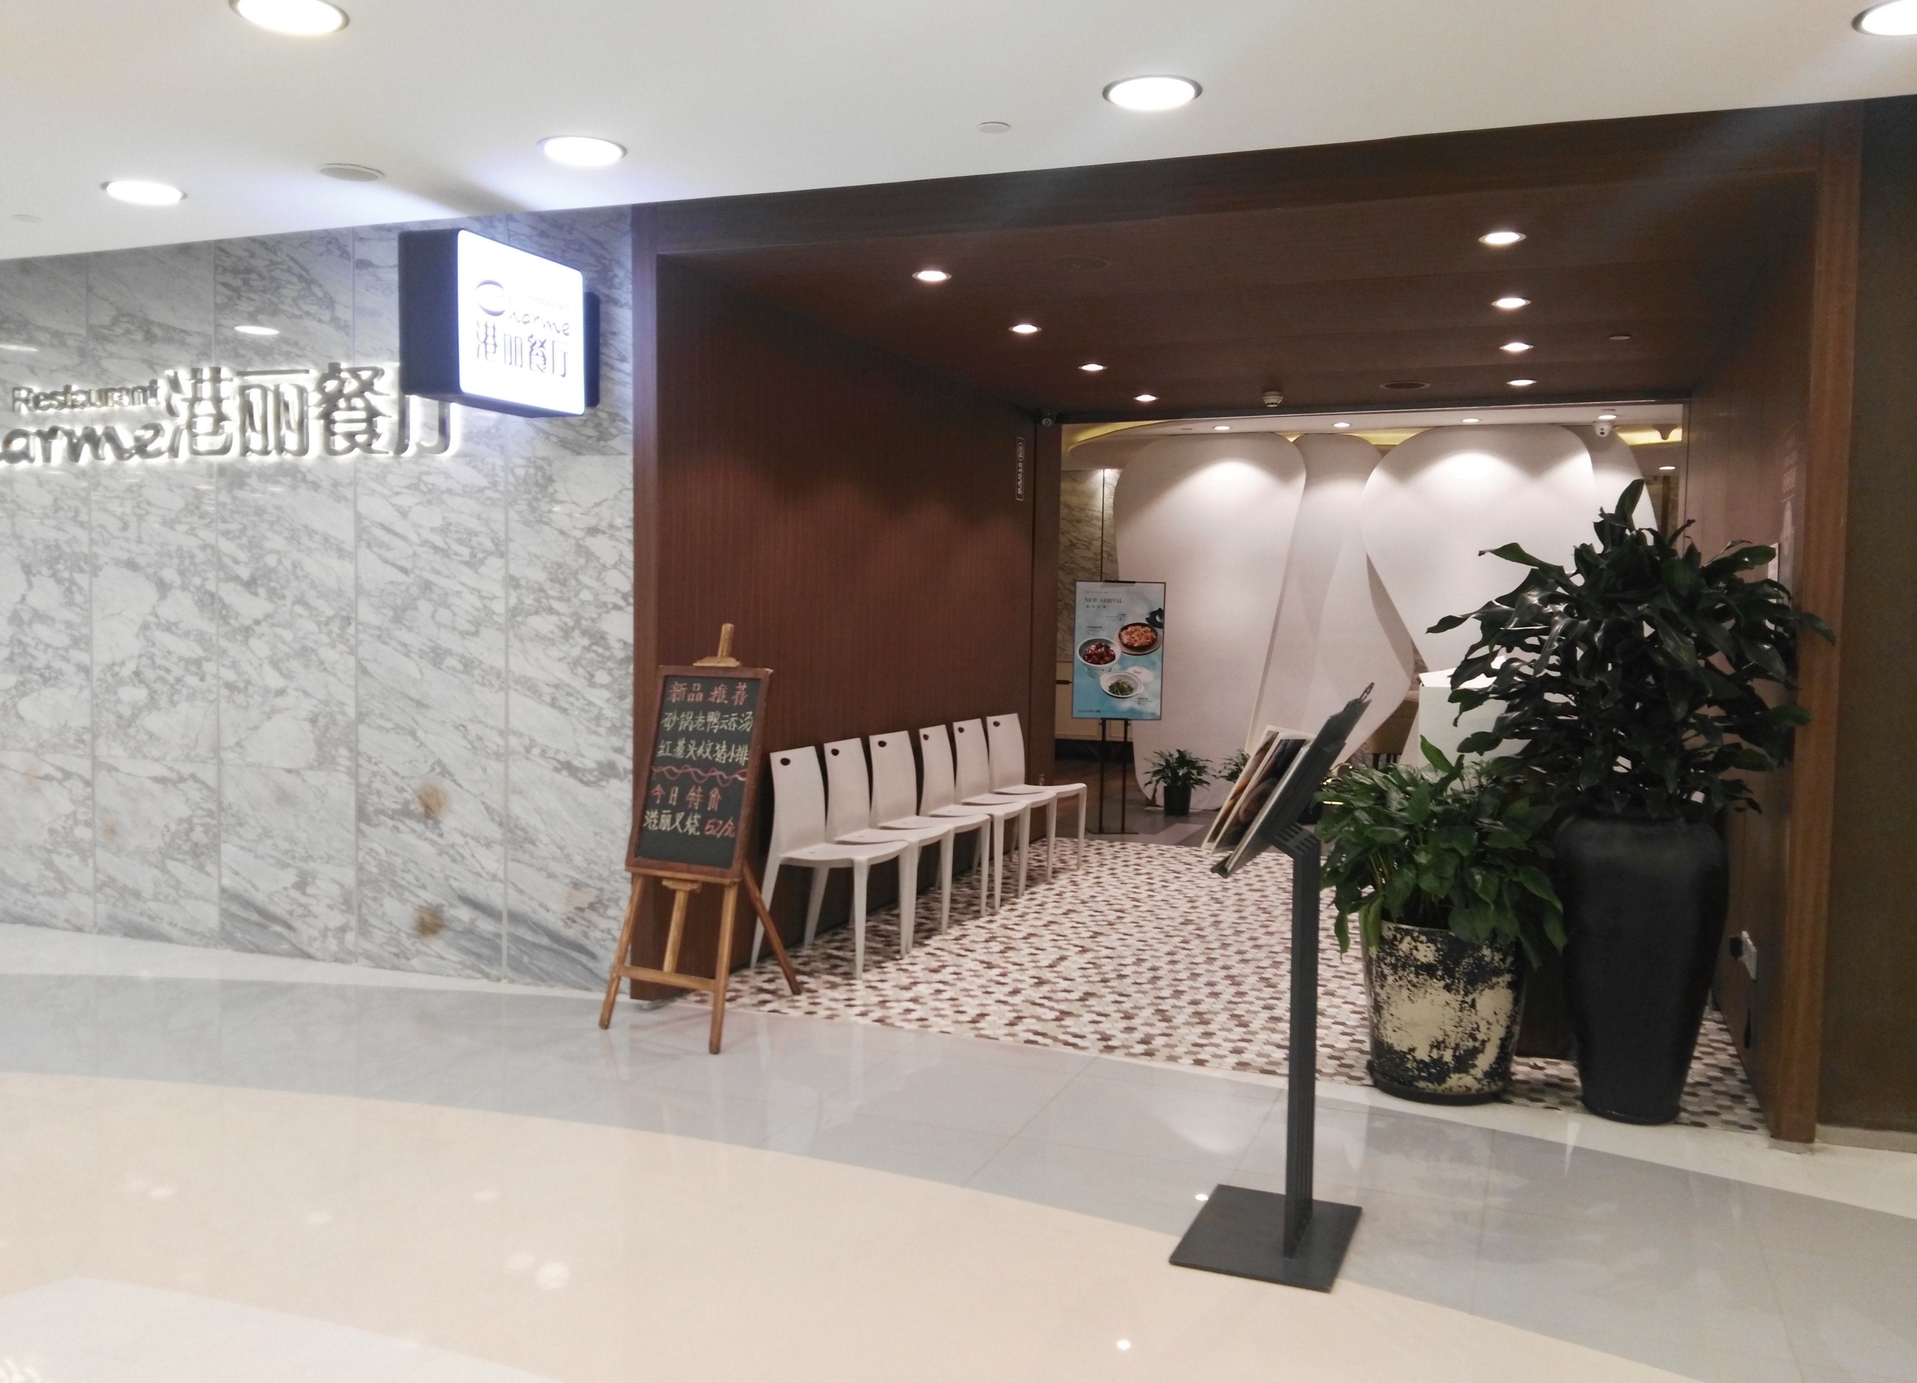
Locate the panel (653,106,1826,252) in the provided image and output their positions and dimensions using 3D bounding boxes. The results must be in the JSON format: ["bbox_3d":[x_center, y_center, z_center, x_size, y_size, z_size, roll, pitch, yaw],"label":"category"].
[{"bbox_3d":[0.634,-1.519,4.718,3.511,0.177,0.075,2,3,20],"label":"panel"}]

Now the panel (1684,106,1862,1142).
[{"bbox_3d":[2.999,-0.231,5.974,0.101,2.730,4.035,2,3,21],"label":"panel"}]

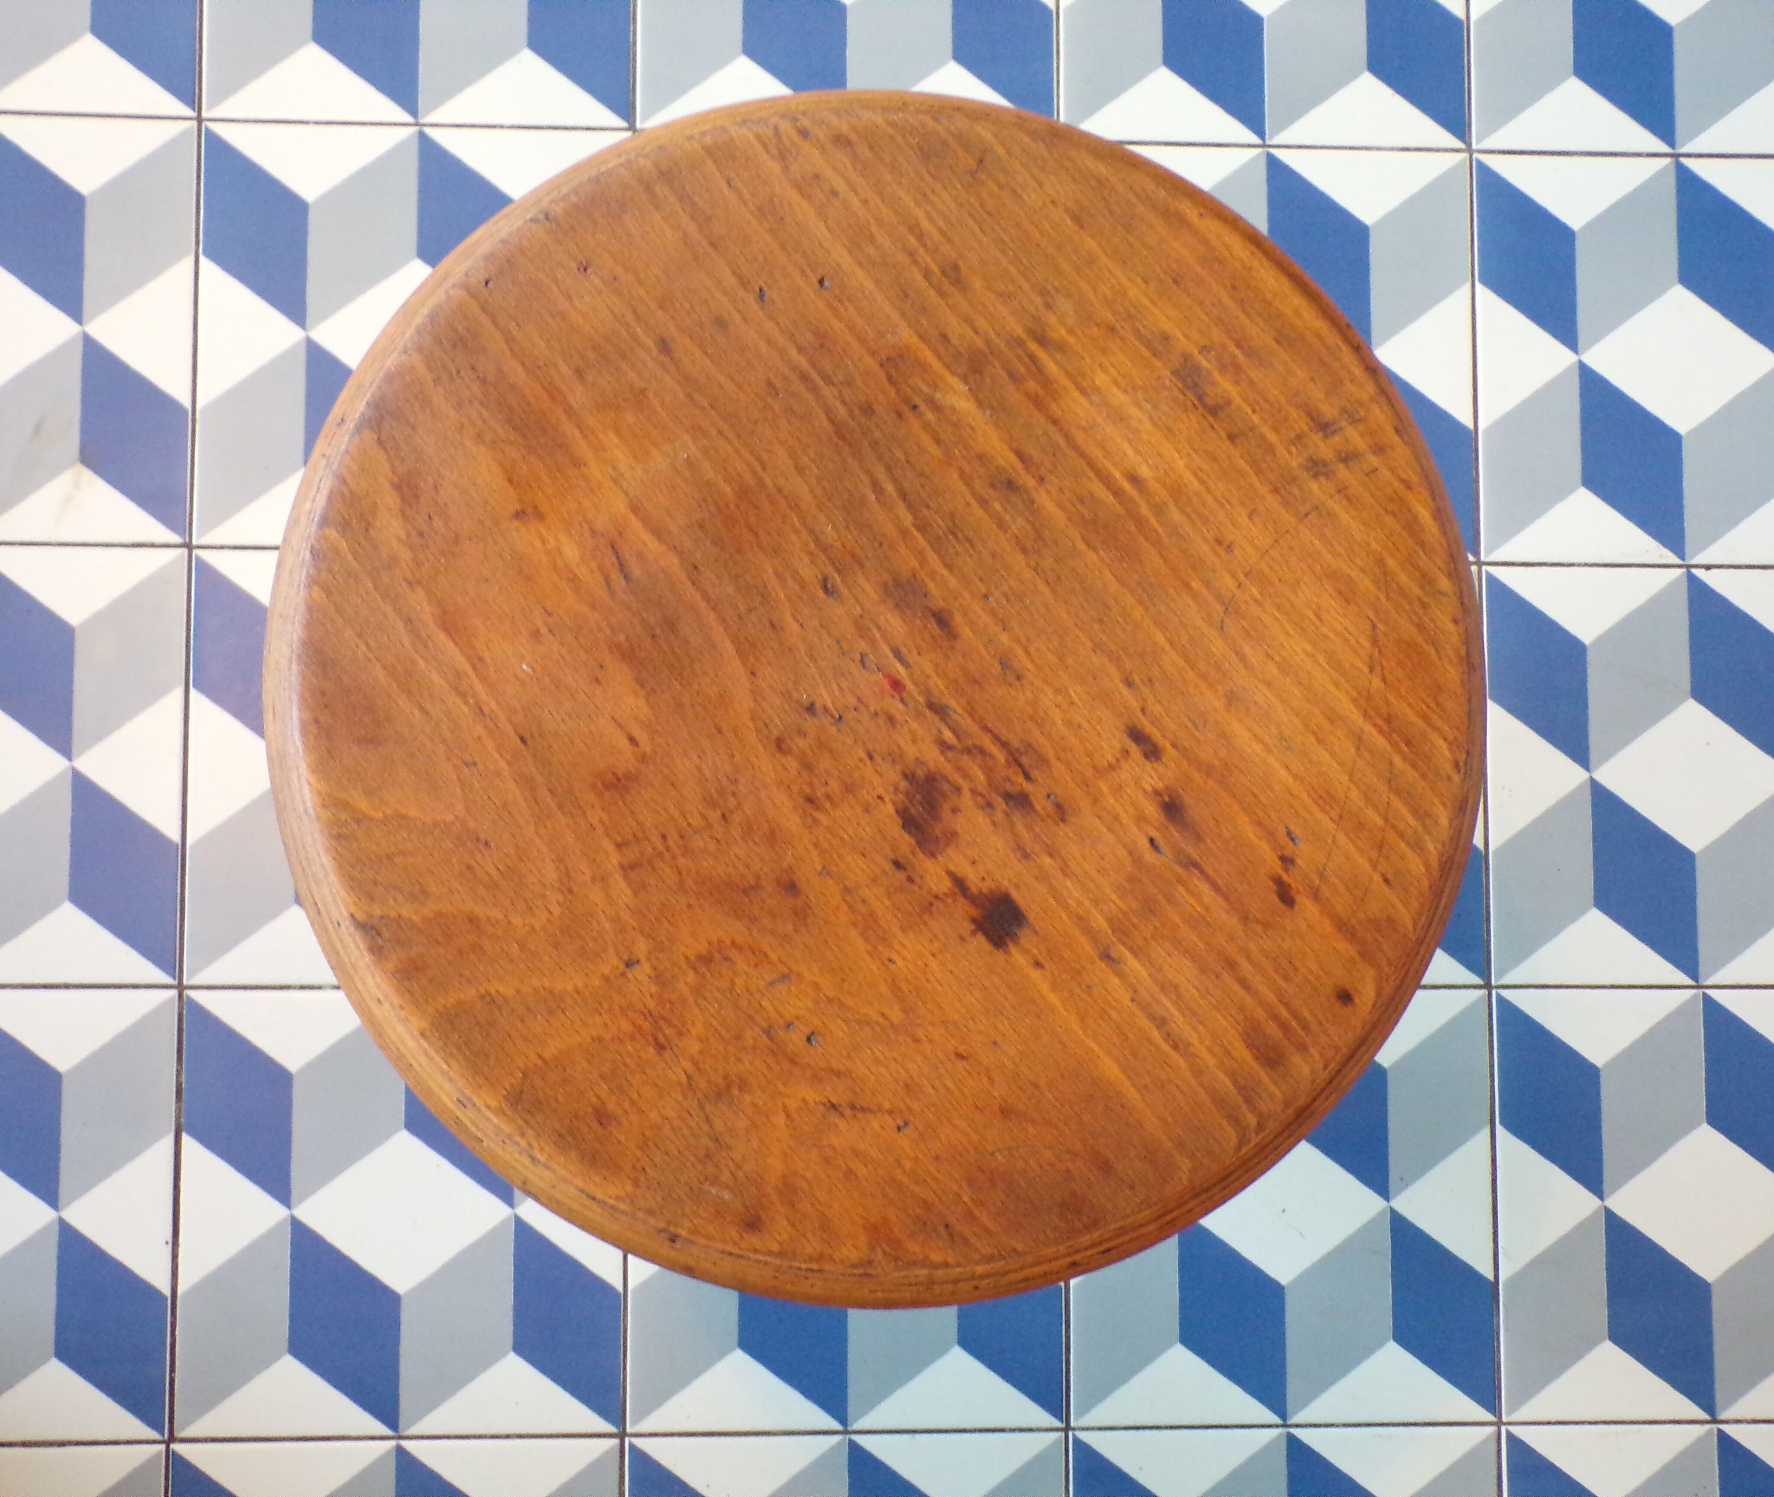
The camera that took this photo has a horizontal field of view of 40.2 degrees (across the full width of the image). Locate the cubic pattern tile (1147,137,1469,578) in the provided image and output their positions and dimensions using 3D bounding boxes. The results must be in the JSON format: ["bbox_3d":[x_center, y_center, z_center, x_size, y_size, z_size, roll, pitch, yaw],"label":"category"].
[{"bbox_3d":[0.181,-0.188,1.152,0.198,0.010,0.198,0,85,-4],"label":"cubic pattern tile"}]

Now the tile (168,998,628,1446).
[{"bbox_3d":[-0.218,0.208,1.093,0.198,0.010,0.198,0,85,-4],"label":"tile"}]

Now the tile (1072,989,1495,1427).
[{"bbox_3d":[0.181,0.211,1.120,0.198,0.010,0.198,0,85,-4],"label":"tile"}]

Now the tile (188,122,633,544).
[{"bbox_3d":[-0.218,-0.190,1.126,0.198,0.010,0.198,0,85,-4],"label":"tile"}]

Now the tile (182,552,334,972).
[{"bbox_3d":[-0.218,0.009,1.110,0.198,0.010,0.198,0,85,-4],"label":"tile"}]

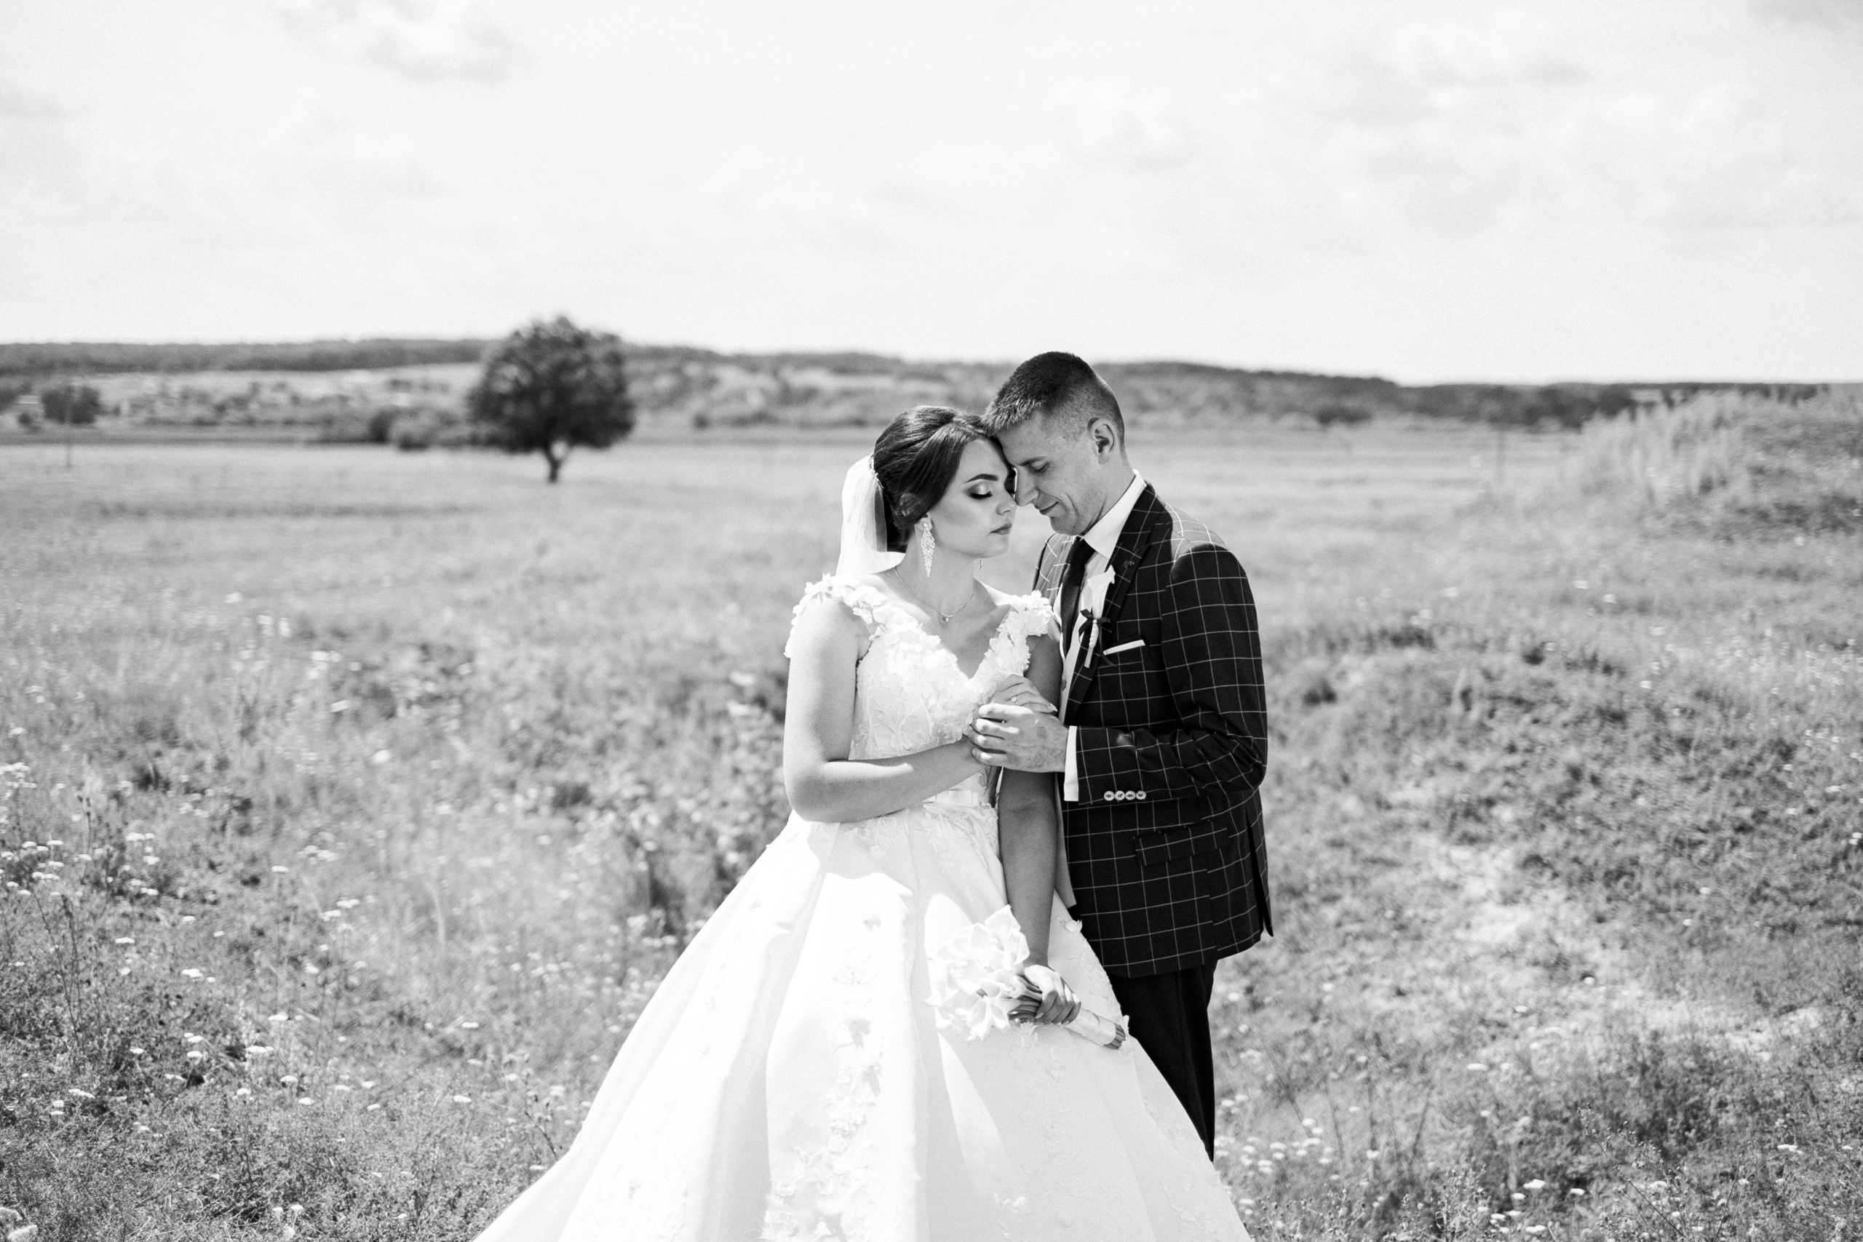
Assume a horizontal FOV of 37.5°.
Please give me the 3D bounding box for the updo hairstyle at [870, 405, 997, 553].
[{"bbox_3d":[0.005,-0.210,4.070,0.210,0.215,0.180,9,9,39],"label":"updo hairstyle"}]

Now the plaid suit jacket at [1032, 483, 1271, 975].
[{"bbox_3d":[0.325,0.163,4.120,0.360,0.750,0.490,-3,5,-36],"label":"plaid suit jacket"}]

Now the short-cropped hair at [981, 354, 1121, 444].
[{"bbox_3d":[0.183,-0.330,4.080,0.200,0.150,0.170,-17,11,-26],"label":"short-cropped hair"}]

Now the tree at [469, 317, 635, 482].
[{"bbox_3d":[-10.369,-6.065,75.000,4.500,4.550,4.500,0,4,0],"label":"tree"}]

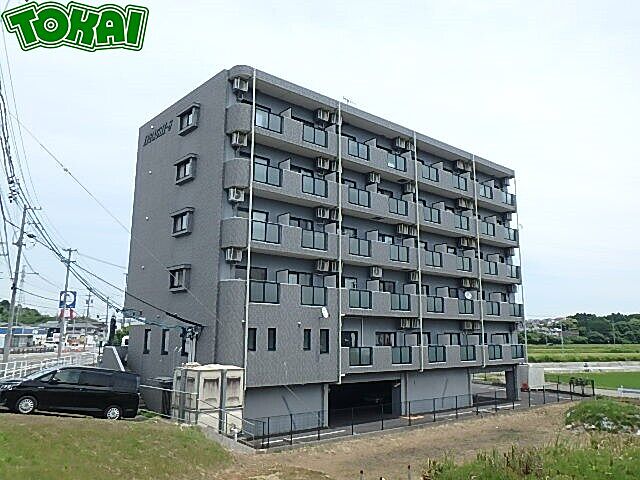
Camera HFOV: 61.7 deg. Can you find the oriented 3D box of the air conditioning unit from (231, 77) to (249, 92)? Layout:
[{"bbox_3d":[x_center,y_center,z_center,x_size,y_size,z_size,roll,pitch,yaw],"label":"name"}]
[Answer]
[{"bbox_3d":[-3.851,-7.552,26.170,0.760,0.550,0.290,9,-14,-38],"label":"air conditioning unit"}]

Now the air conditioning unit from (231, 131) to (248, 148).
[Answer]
[{"bbox_3d":[-3.894,-4.745,25.626,0.790,0.550,0.290,9,-14,-41],"label":"air conditioning unit"}]

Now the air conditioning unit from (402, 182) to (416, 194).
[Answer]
[{"bbox_3d":[5.652,-3.245,33.899,0.790,0.550,0.290,9,-14,-41],"label":"air conditioning unit"}]

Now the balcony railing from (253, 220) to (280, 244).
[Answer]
[{"bbox_3d":[-2.532,-0.336,25.392,1.676,0.907,0.060,9,-14,-41],"label":"balcony railing"}]

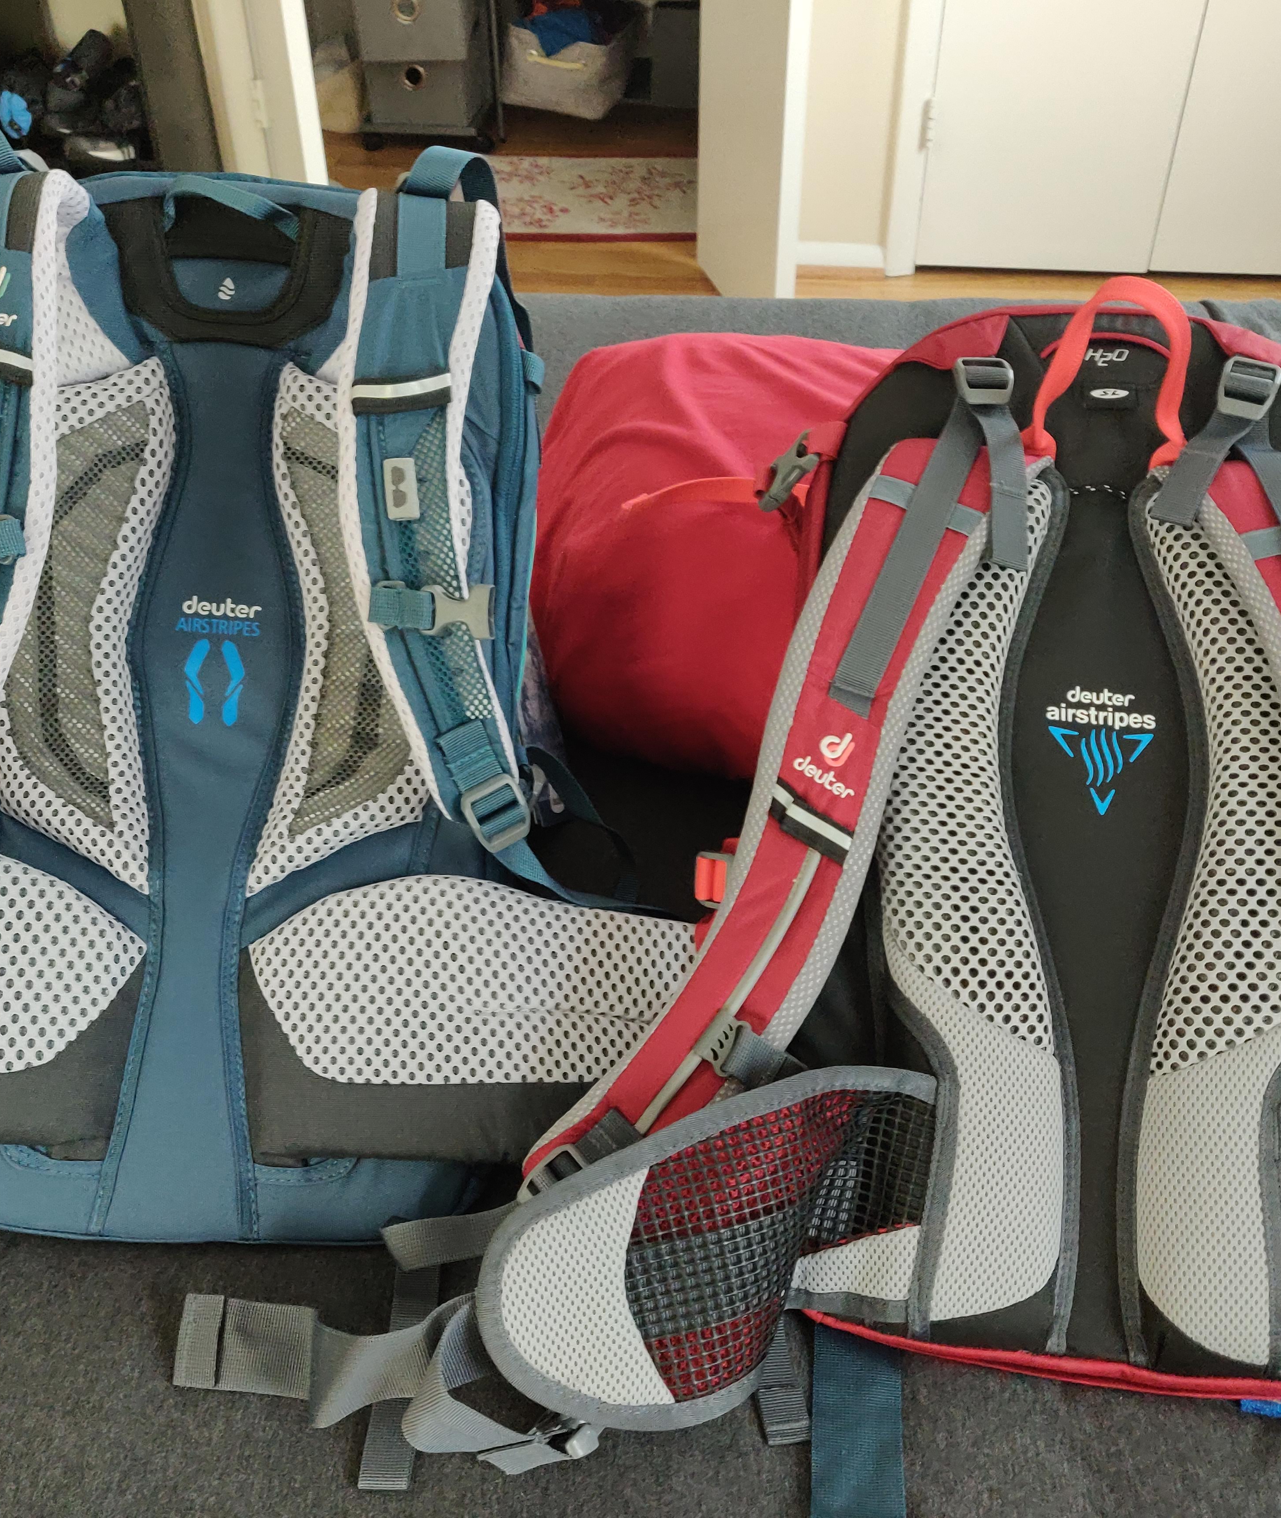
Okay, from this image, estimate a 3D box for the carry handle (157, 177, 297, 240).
[{"bbox_3d":[-0.197,-0.266,0.702,0.070,0.033,0.030,2,83,0],"label":"carry handle"}]

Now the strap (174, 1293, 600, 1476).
[{"bbox_3d":[-0.105,0.242,0.592,0.180,0.045,0.062,4,39,4],"label":"strap"}]

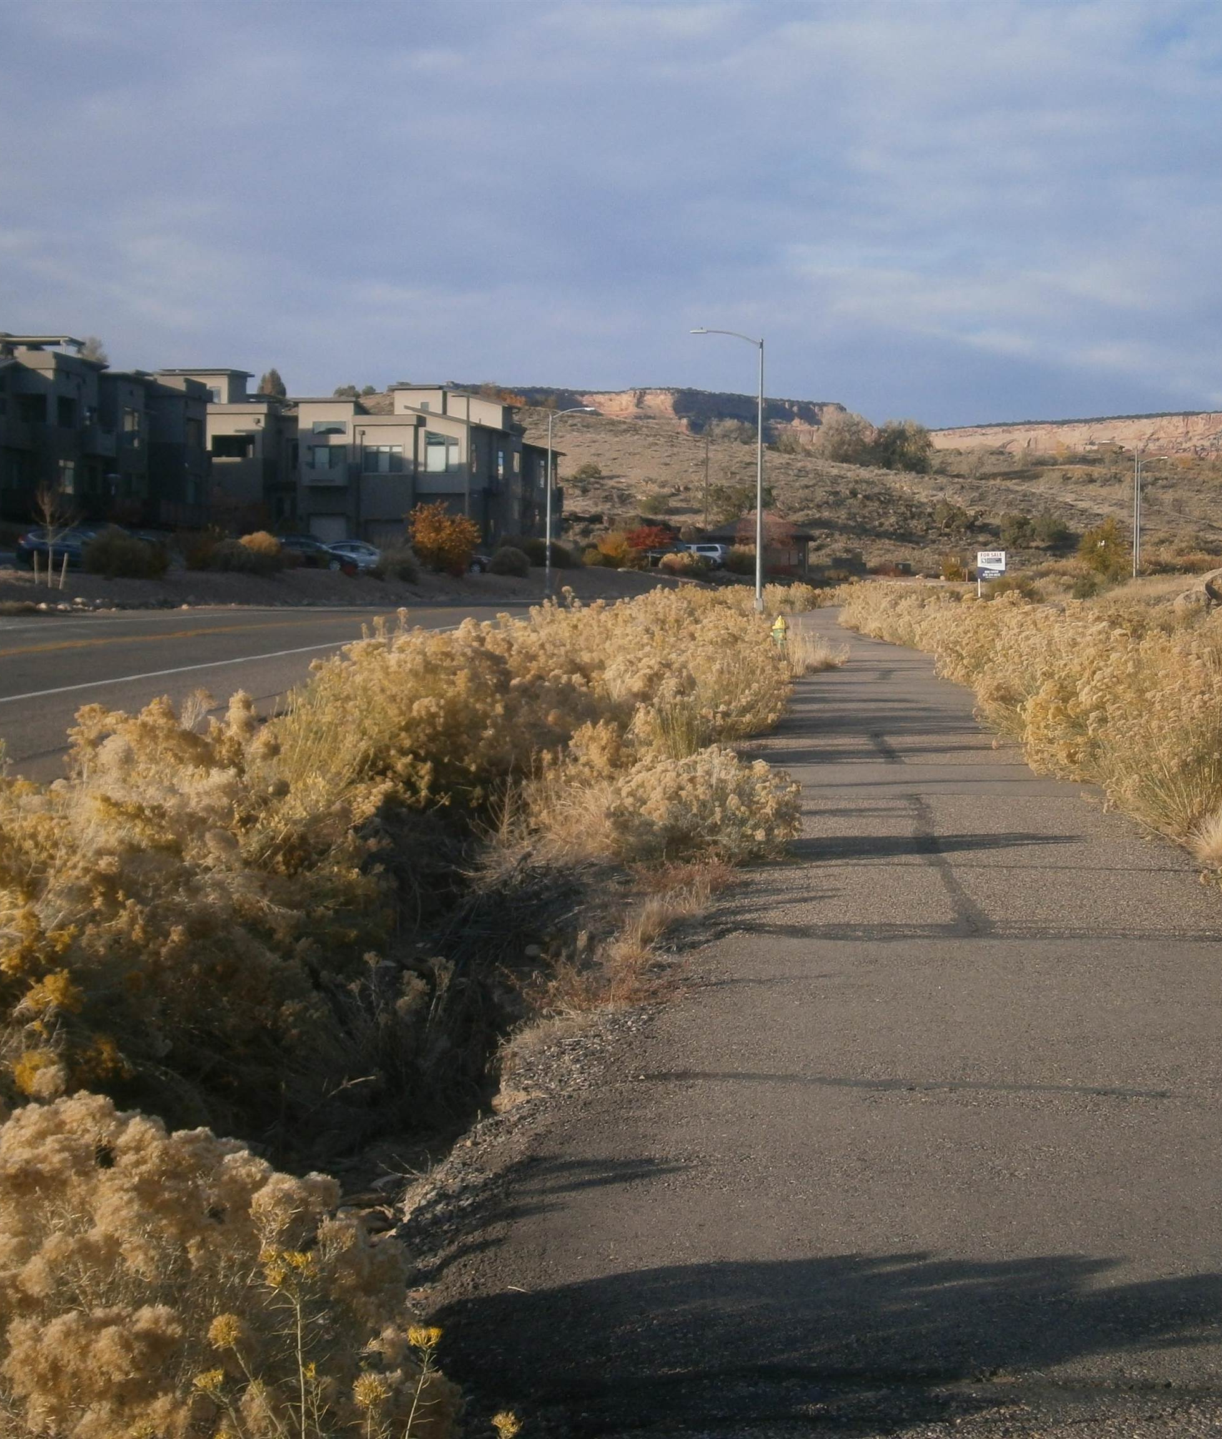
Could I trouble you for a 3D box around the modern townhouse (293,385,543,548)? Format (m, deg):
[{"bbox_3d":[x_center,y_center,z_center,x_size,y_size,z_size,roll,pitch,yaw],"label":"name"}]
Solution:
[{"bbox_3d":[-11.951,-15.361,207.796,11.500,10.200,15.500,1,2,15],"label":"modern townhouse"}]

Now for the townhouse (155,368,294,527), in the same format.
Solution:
[{"bbox_3d":[-21.709,-14.830,190.757,7.000,9.900,8.500,1,2,13],"label":"townhouse"}]

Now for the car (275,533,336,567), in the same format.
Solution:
[{"bbox_3d":[-12.875,-6.923,139.000,4.500,1.550,1.800,1,2,8],"label":"car"}]

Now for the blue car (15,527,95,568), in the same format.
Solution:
[{"bbox_3d":[-21.182,-6.621,130.000,4.500,1.600,1.800,1,2,7],"label":"blue car"}]

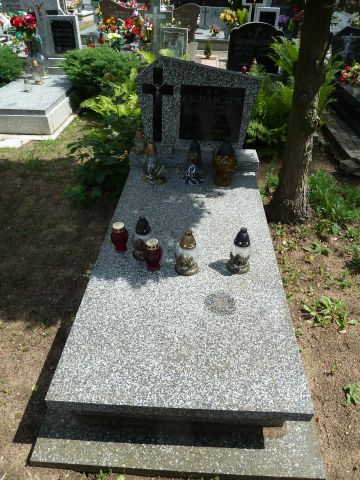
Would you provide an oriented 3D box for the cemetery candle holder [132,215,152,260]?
[{"bbox_3d":[-0.187,-0.019,1.695,0.108,0.229,0.108,2,38,2],"label":"cemetery candle holder"}]

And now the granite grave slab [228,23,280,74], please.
[{"bbox_3d":[1.187,-3.022,5.486,0.810,0.713,0.120,5,37,6],"label":"granite grave slab"}]

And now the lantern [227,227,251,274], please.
[{"bbox_3d":[0.293,0.046,1.663,0.117,0.245,0.117,1,39,3],"label":"lantern"}]

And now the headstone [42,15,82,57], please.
[{"bbox_3d":[-1.834,-3.150,5.390,0.550,0.560,0.120,2,37,3],"label":"headstone"}]

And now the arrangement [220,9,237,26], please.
[{"bbox_3d":[1.254,-5.676,8.870,0.420,0.411,0.380,2,37,3],"label":"arrangement"}]

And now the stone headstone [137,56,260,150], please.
[{"bbox_3d":[0.124,-0.938,2.416,0.811,0.585,0.090,2,31,2],"label":"stone headstone"}]

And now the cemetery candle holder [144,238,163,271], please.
[{"bbox_3d":[-0.125,0.073,1.644,0.085,0.153,0.085,2,38,2],"label":"cemetery candle holder"}]

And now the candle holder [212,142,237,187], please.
[{"bbox_3d":[0.297,-0.488,2.228,0.155,0.289,0.155,2,38,2],"label":"candle holder"}]

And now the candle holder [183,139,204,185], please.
[{"bbox_3d":[0.101,-0.509,2.257,0.135,0.281,0.125,2,38,2],"label":"candle holder"}]

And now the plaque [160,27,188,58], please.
[{"bbox_3d":[-0.081,-2.992,5.321,0.423,0.455,0.070,2,38,2],"label":"plaque"}]

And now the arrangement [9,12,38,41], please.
[{"bbox_3d":[-1.963,-2.662,4.327,0.330,0.320,0.260,2,38,2],"label":"arrangement"}]

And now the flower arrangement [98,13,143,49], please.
[{"bbox_3d":[-1.301,-4.564,7.579,0.850,0.668,0.450,2,37,3],"label":"flower arrangement"}]

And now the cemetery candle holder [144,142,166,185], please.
[{"bbox_3d":[-0.168,-0.516,2.341,0.145,0.275,0.135,1,39,3],"label":"cemetery candle holder"}]

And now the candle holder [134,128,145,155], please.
[{"bbox_3d":[-0.304,-0.719,2.532,0.085,0.180,0.085,1,39,3],"label":"candle holder"}]

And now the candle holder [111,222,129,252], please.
[{"bbox_3d":[-0.295,-0.009,1.743,0.085,0.149,0.085,2,38,2],"label":"candle holder"}]

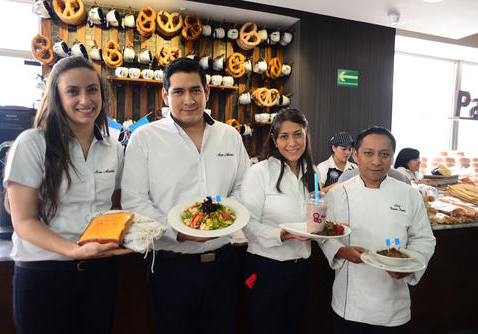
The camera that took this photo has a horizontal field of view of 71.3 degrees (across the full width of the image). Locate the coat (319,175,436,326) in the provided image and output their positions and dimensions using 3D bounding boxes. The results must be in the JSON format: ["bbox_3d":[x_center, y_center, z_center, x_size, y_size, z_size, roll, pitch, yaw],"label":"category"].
[{"bbox_3d":[0.590,0.360,1.450,0.530,0.670,0.360,2,3,18],"label":"coat"}]

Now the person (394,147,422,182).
[{"bbox_3d":[1.600,0.570,3.240,0.380,1.500,0.430,2,4,28],"label":"person"}]

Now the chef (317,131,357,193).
[{"bbox_3d":[0.850,0.515,2.830,0.480,1.620,0.380,0,3,-7],"label":"chef"}]

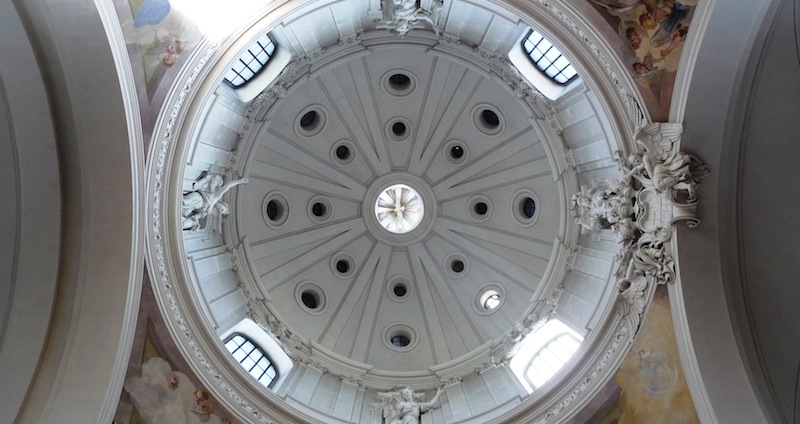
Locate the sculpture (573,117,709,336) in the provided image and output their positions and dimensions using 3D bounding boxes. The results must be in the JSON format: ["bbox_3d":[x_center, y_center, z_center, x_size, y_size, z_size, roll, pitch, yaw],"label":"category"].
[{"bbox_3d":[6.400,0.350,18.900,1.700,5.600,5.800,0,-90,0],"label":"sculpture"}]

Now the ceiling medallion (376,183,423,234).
[{"bbox_3d":[0.000,-0.100,32.000,2.300,0.400,2.300,0,-90,0],"label":"ceiling medallion"}]

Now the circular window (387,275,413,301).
[{"bbox_3d":[0.018,3.550,31.785,1.180,0.300,1.180,0,-122,0],"label":"circular window"}]

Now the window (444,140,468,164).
[{"bbox_3d":[2.547,-2.681,30.870,1.130,0.350,1.130,45,-57,0],"label":"window"}]

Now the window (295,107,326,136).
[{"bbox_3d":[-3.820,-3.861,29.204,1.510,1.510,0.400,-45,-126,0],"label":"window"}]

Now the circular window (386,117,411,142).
[{"bbox_3d":[-0.033,-3.825,31.785,1.180,0.300,1.180,-1,-58,0],"label":"circular window"}]

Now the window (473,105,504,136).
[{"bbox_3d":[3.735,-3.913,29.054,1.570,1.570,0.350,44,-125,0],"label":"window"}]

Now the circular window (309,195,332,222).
[{"bbox_3d":[-3.702,-0.138,31.785,1.180,0.300,1.180,0,-90,-32],"label":"circular window"}]

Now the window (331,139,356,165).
[{"bbox_3d":[-2.577,-2.666,30.851,1.200,0.280,1.200,-45,-58,0],"label":"window"}]

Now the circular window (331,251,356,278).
[{"bbox_3d":[-2.533,2.399,30.851,1.200,0.280,1.200,45,-122,0],"label":"circular window"}]

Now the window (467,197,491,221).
[{"bbox_3d":[3.608,-0.156,30.876,1.130,0.350,1.130,-1,-90,33],"label":"window"}]

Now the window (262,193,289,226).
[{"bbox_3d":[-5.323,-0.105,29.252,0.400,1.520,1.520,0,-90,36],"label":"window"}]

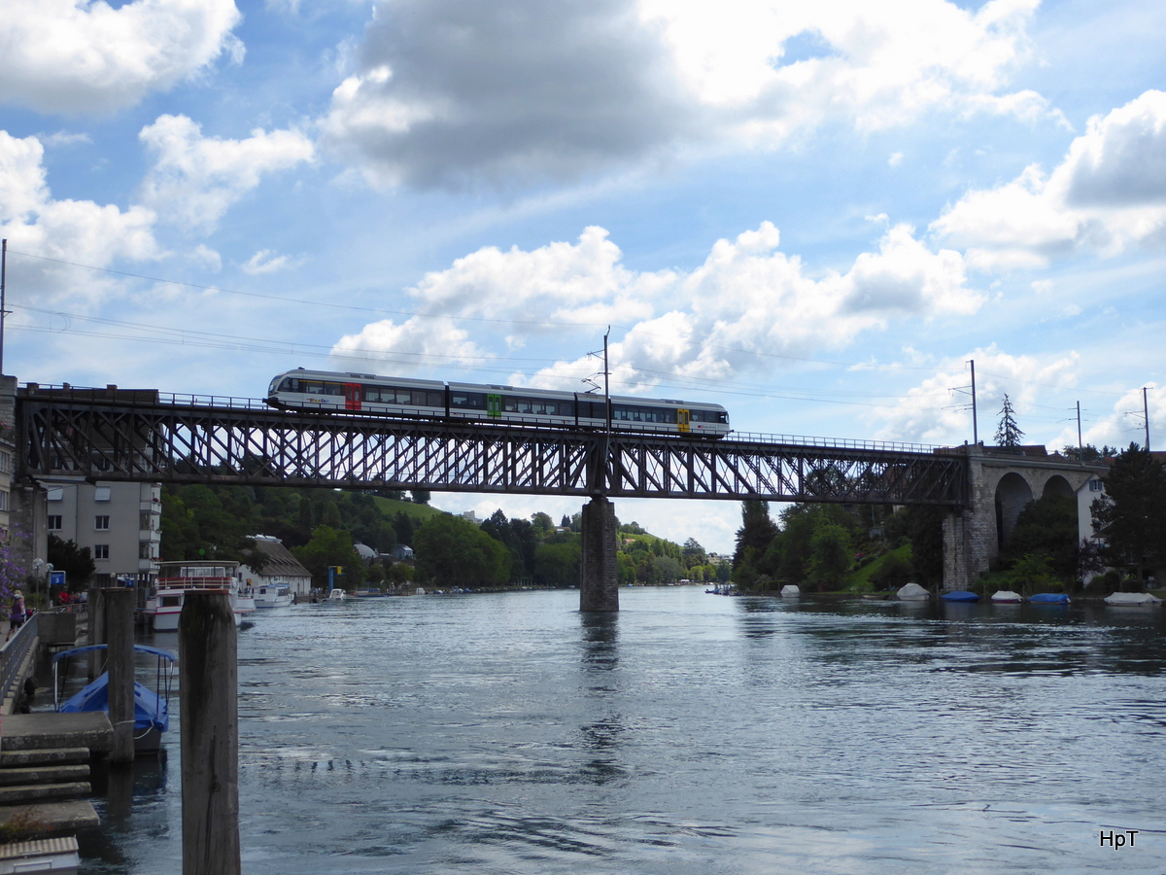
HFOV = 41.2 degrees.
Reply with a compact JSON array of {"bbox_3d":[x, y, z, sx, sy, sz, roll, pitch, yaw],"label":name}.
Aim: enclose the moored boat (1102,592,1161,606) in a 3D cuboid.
[{"bbox_3d":[50.492,14.835,142.455,1.900,1.250,5.000,5,-7,-45],"label":"moored boat"}]

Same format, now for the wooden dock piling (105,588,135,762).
[{"bbox_3d":[-7.729,3.973,26.012,0.420,2.900,0.420,1,-5,-13],"label":"wooden dock piling"}]

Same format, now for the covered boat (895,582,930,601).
[{"bbox_3d":[40.732,18.986,190.907,1.800,2.100,4.100,5,-7,-45],"label":"covered boat"}]

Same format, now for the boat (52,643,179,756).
[{"bbox_3d":[-8.864,4.856,29.787,2.120,1.920,5.200,1,-5,-14],"label":"boat"}]

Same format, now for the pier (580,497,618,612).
[{"bbox_3d":[1.600,11.221,150.270,2.150,11.020,4.500,3,-7,-38],"label":"pier"}]

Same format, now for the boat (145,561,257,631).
[{"bbox_3d":[-27.236,11.210,110.400,6.500,4.500,22.000,1,-5,-13],"label":"boat"}]

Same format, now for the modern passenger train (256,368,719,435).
[{"bbox_3d":[-5.426,-2.671,146.126,54.000,3.950,3.000,3,-7,-38],"label":"modern passenger train"}]

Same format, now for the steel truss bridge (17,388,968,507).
[{"bbox_3d":[0.864,2.236,150.599,111.800,6.850,4.600,3,-7,-38],"label":"steel truss bridge"}]

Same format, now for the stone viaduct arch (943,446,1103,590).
[{"bbox_3d":[55.067,10.323,193.208,29.697,17.000,4.300,4,-7,-40],"label":"stone viaduct arch"}]

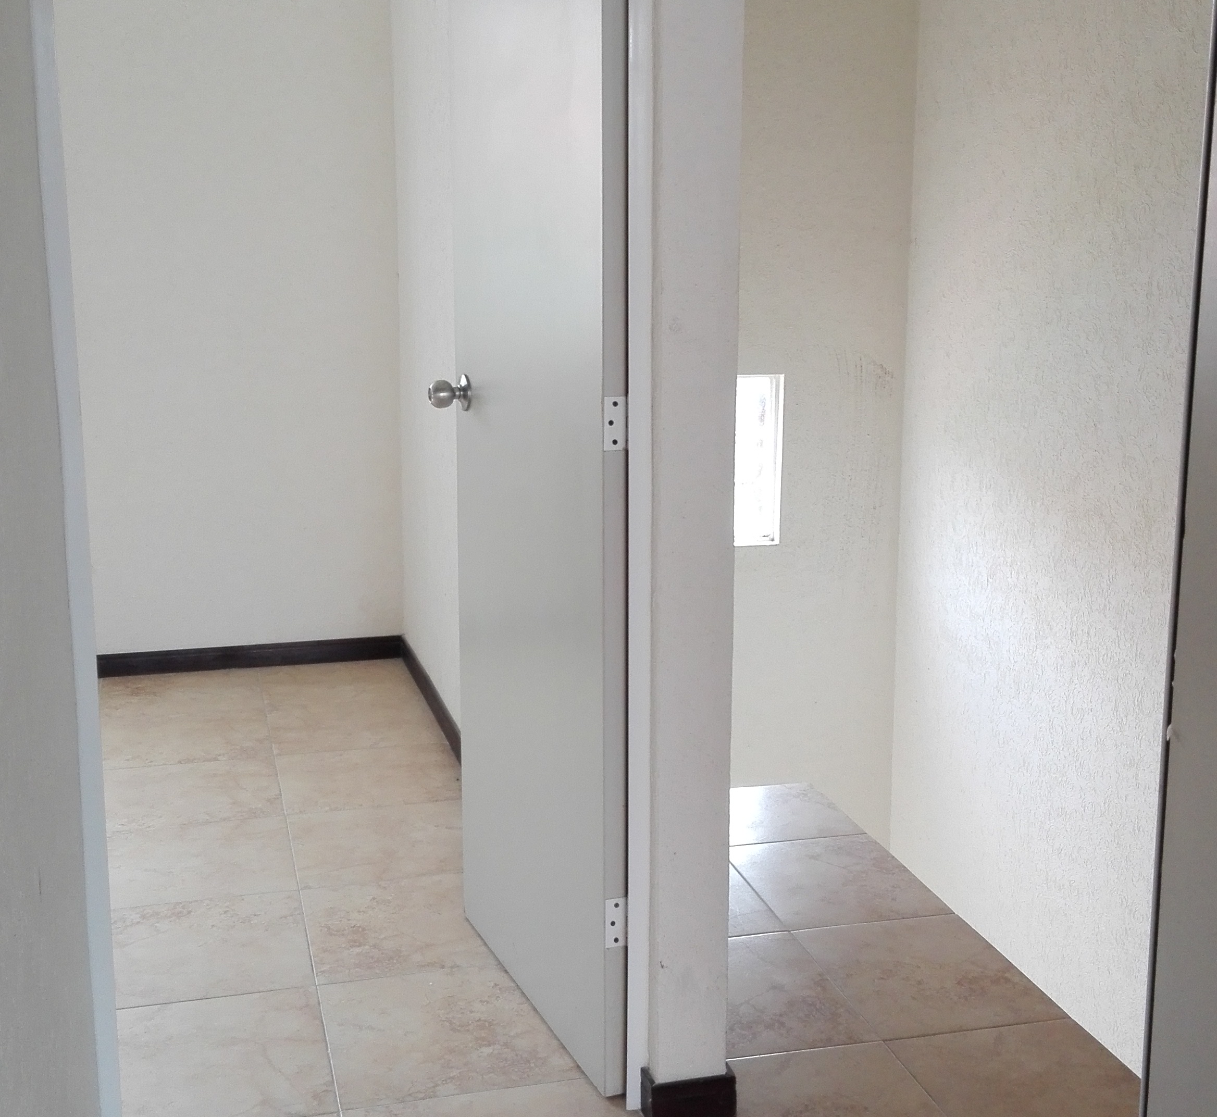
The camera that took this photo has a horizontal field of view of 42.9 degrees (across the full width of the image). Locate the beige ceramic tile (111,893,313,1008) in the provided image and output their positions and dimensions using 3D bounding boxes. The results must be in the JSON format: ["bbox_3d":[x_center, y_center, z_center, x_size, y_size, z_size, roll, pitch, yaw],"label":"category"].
[{"bbox_3d":[-0.813,0.753,2.982,0.465,0.010,0.425,-2,13,-15],"label":"beige ceramic tile"}]

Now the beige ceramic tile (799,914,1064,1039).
[{"bbox_3d":[0.590,0.787,2.929,0.352,0.010,0.425,-2,13,-15],"label":"beige ceramic tile"}]

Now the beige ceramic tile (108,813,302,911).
[{"bbox_3d":[-0.924,0.665,3.382,0.465,0.010,0.425,-2,13,-15],"label":"beige ceramic tile"}]

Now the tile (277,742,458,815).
[{"bbox_3d":[-0.587,0.558,3.903,0.465,0.010,0.425,-2,13,-15],"label":"tile"}]

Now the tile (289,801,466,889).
[{"bbox_3d":[-0.476,0.646,3.503,0.465,0.010,0.425,-2,13,-15],"label":"tile"}]

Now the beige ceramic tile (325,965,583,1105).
[{"bbox_3d":[-0.253,0.822,2.703,0.465,0.010,0.425,-2,13,-15],"label":"beige ceramic tile"}]

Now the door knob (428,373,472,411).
[{"bbox_3d":[-0.287,-0.300,2.810,0.065,0.070,0.070,-4,11,-22],"label":"door knob"}]

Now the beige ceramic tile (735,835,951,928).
[{"bbox_3d":[0.474,0.686,3.271,0.347,0.010,0.446,-3,11,-14],"label":"beige ceramic tile"}]

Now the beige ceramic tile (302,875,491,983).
[{"bbox_3d":[-0.363,0.723,3.062,0.447,0.010,0.444,-3,11,-14],"label":"beige ceramic tile"}]

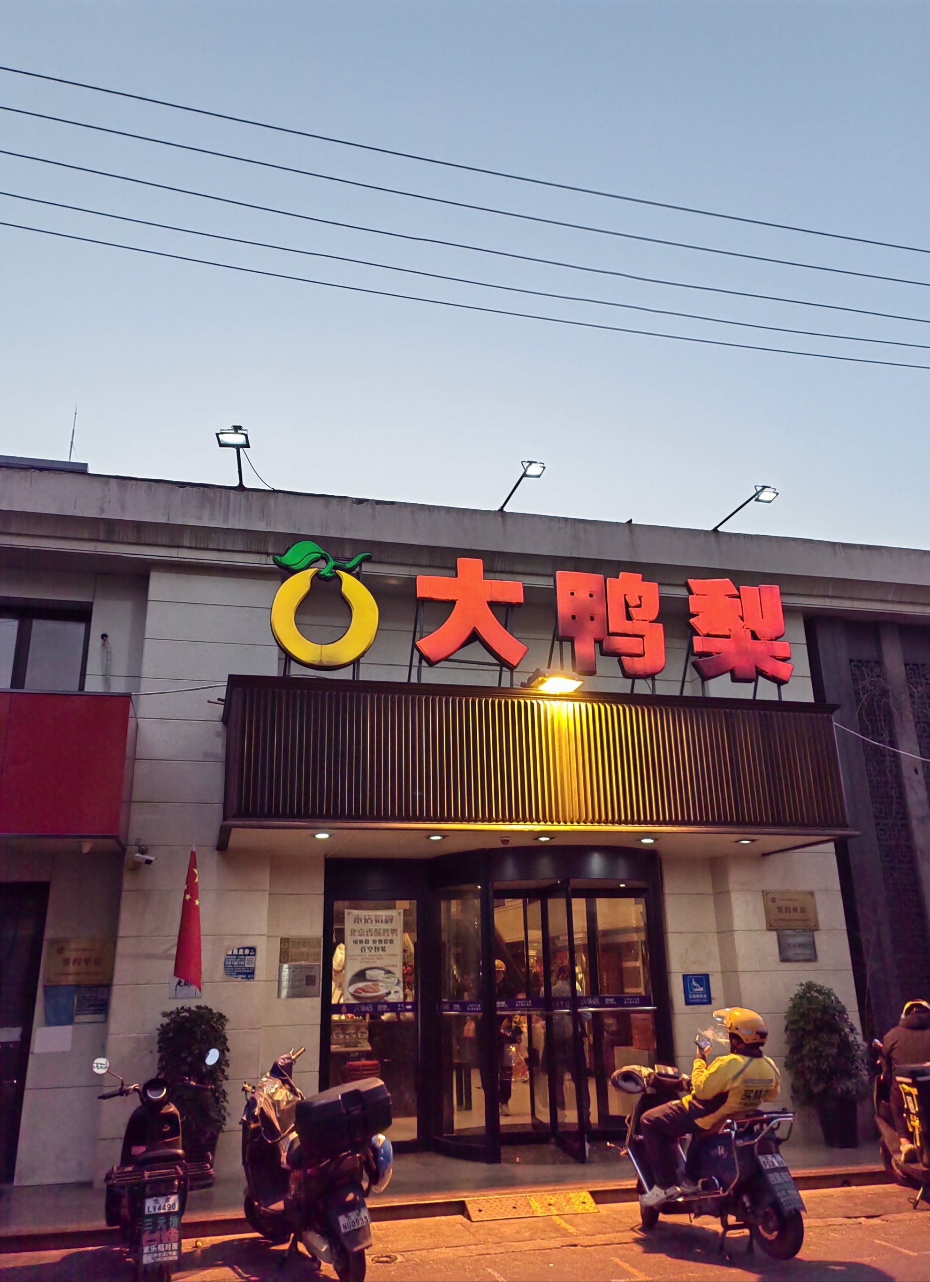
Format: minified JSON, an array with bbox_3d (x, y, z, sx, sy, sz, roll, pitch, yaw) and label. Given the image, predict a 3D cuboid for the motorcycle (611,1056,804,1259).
[{"bbox_3d":[1.639,3.493,6.814,0.740,1.110,1.720,10,-22,-30],"label":"motorcycle"}]

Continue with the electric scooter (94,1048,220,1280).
[{"bbox_3d":[-1.890,3.176,5.995,0.750,1.240,1.700,5,-20,-21],"label":"electric scooter"}]

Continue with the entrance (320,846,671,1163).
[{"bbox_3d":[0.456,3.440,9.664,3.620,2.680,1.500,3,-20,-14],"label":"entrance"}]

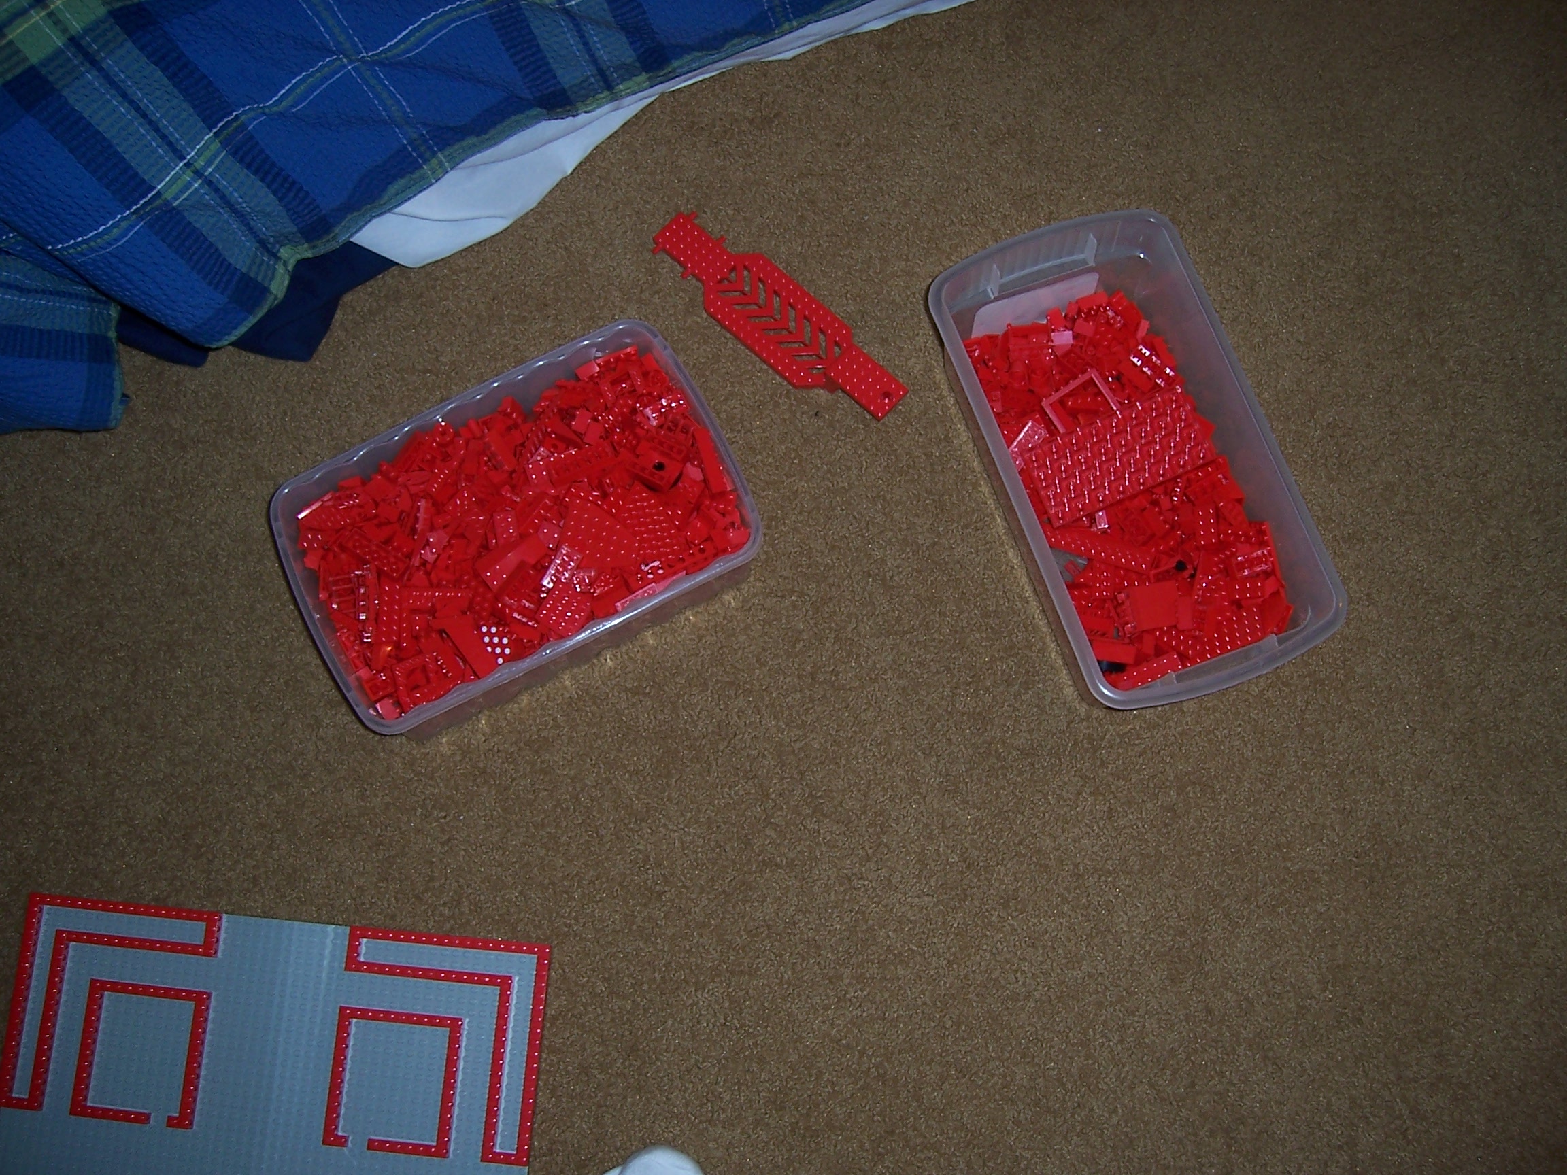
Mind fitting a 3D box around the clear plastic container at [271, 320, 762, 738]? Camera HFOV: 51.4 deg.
[{"bbox_3d":[-0.186,-0.033,1.173,0.308,0.108,0.204,-27,76,-7],"label":"clear plastic container"}]

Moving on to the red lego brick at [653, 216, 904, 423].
[{"bbox_3d":[-0.004,-0.209,1.259,0.240,0.033,0.064,42,78,10],"label":"red lego brick"}]

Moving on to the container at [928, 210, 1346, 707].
[{"bbox_3d":[0.246,-0.084,1.184,0.197,0.115,0.361,-20,75,-5],"label":"container"}]

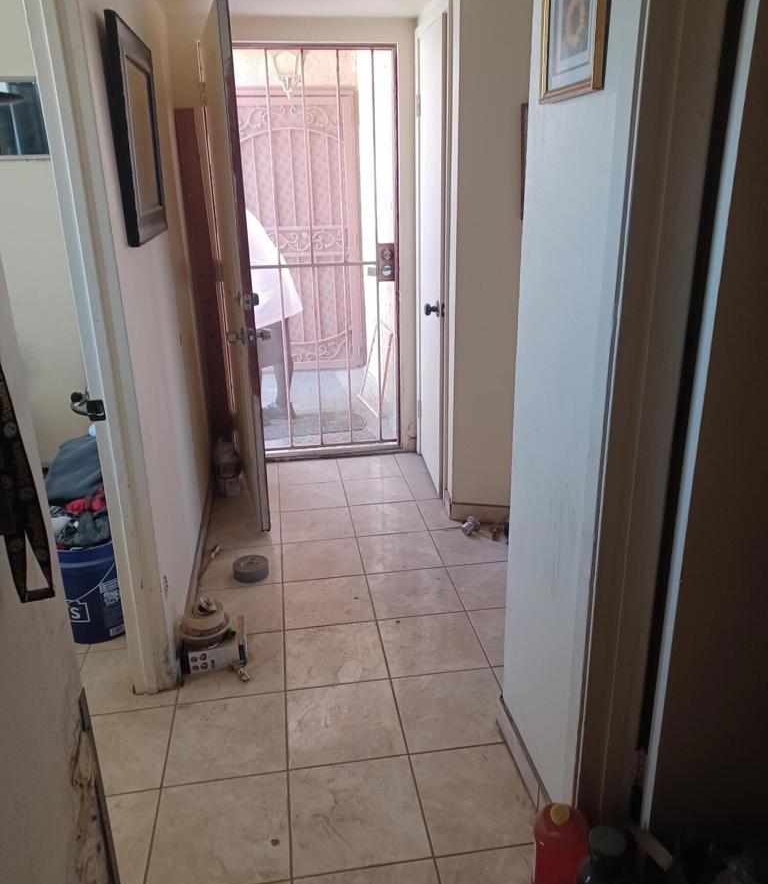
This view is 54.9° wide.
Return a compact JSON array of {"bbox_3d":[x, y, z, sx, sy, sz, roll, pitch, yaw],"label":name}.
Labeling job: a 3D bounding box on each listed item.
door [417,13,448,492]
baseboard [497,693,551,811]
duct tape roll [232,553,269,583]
[{"bbox_3d":[0.235,-0.796,3.493,0.040,2.040,0.620,-3,20,-6],"label":"door"},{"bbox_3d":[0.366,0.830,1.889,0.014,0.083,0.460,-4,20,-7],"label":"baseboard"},{"bbox_3d":[-0.524,0.498,2.914,0.136,0.049,0.136,-4,20,-7],"label":"duct tape roll"}]

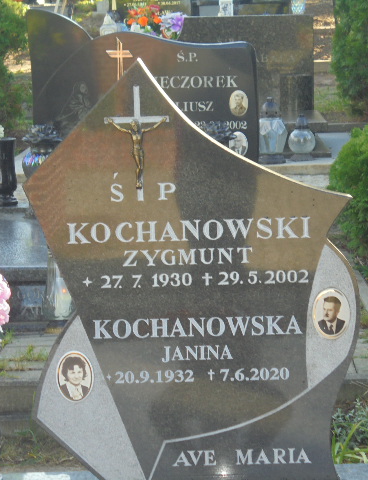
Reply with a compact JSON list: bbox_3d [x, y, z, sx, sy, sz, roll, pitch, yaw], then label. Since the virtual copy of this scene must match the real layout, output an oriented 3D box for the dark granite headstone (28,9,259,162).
[{"bbox_3d":[-0.192,-0.710,8.250,1.085,0.780,0.100,-2,8,1],"label":"dark granite headstone"}]

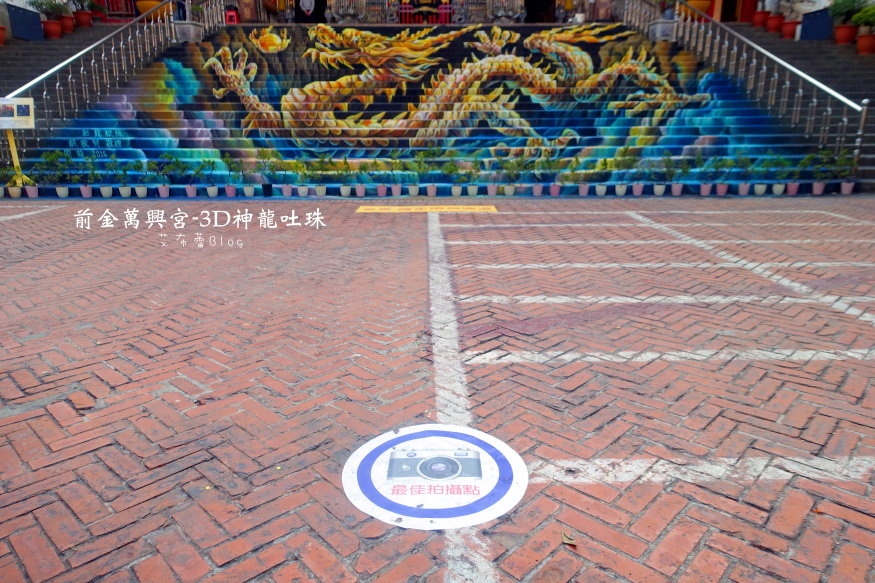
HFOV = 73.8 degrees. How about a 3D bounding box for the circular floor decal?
[{"bbox_3d":[-0.006,0.519,1.713,0.540,0.010,0.540,0,16,0],"label":"circular floor decal"}]

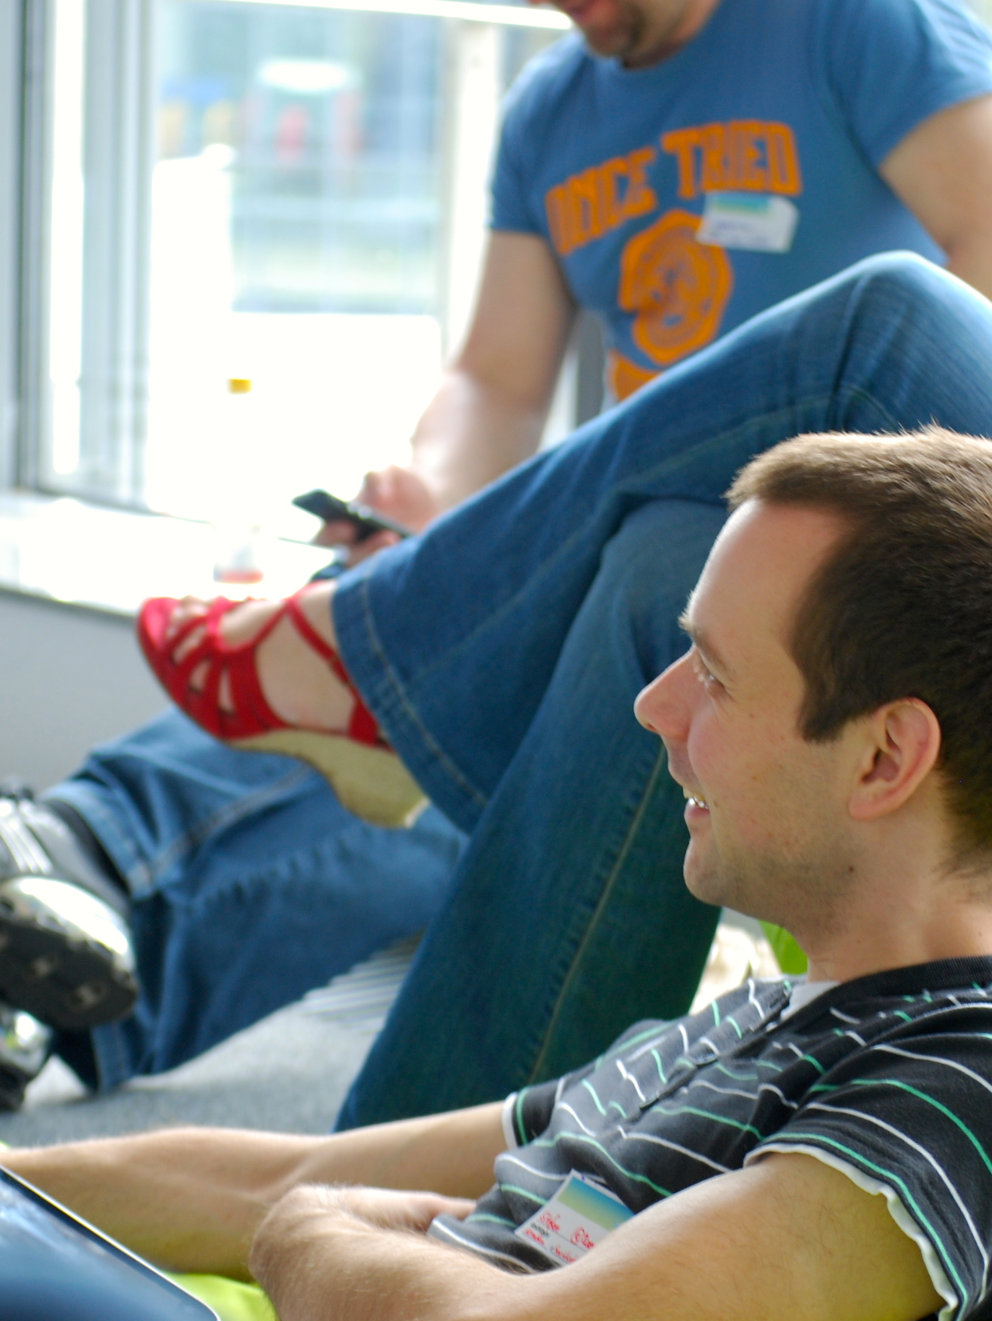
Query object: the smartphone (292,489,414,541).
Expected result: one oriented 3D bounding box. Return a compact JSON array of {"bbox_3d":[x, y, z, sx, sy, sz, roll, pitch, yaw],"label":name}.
[{"bbox_3d":[-0.109,-0.114,3.650,0.115,0.013,0.060,25,-18,-16],"label":"smartphone"}]

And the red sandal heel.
[{"bbox_3d":[-0.140,0.019,3.080,0.235,0.125,0.088,30,13,8],"label":"red sandal heel"}]

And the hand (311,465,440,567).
[{"bbox_3d":[-0.096,-0.118,3.670,0.108,0.088,0.090,-4,11,-31],"label":"hand"}]

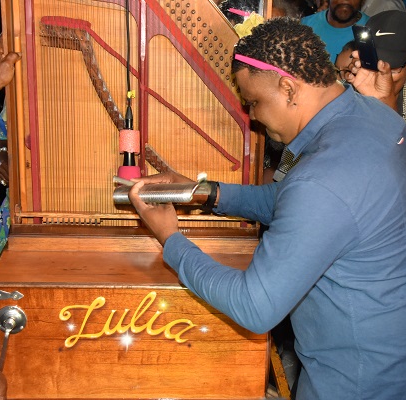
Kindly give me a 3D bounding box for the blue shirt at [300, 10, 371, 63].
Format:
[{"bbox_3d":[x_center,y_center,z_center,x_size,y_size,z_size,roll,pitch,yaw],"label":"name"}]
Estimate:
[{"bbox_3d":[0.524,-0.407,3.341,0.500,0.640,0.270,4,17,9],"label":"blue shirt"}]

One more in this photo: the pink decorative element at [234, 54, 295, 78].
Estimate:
[{"bbox_3d":[0.158,-0.306,1.985,0.145,0.028,0.140,21,16,14],"label":"pink decorative element"}]

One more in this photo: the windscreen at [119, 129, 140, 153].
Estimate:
[{"bbox_3d":[-0.175,-0.141,2.060,0.047,0.055,0.047,1,17,0],"label":"windscreen"}]

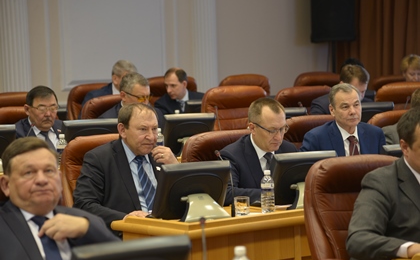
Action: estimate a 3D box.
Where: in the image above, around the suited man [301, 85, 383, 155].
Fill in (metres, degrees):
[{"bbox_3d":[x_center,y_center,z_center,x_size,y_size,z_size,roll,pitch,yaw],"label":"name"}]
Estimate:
[{"bbox_3d":[0.835,0.391,7.568,0.600,1.270,0.800,-5,7,-26],"label":"suited man"}]

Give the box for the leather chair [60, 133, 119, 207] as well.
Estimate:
[{"bbox_3d":[-0.390,0.580,6.940,0.640,1.100,0.680,-6,7,-33],"label":"leather chair"}]

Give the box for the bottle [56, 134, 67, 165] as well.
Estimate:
[{"bbox_3d":[-0.878,0.130,8.361,0.063,0.205,0.063,-2,6,0],"label":"bottle"}]

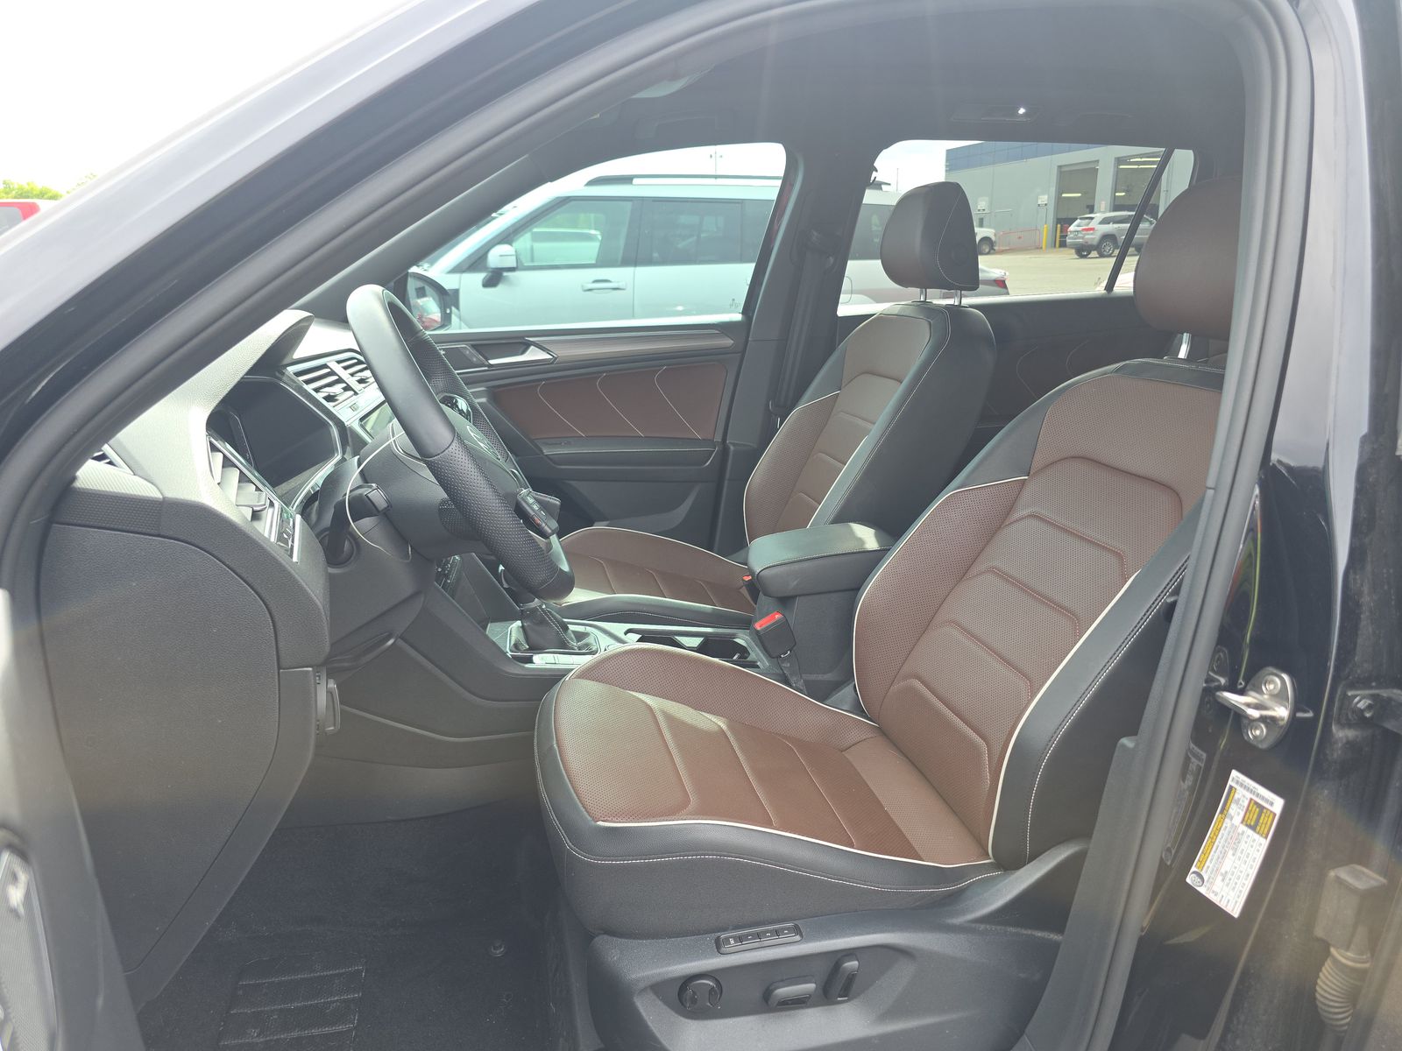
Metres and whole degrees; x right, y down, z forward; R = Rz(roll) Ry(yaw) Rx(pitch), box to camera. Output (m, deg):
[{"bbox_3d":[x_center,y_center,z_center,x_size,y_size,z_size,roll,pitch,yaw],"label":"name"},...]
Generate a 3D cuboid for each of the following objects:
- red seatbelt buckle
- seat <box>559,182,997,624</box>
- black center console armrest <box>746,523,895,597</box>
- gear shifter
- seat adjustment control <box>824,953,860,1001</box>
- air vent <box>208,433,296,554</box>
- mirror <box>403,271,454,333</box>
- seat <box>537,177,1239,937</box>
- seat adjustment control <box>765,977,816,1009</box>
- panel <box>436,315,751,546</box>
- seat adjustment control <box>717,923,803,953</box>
[{"bbox_3d":[0.113,0.163,1.396,0.050,0.057,0.028,-33,21,-3],"label":"red seatbelt buckle"},{"bbox_3d":[0.078,-0.217,1.754,0.870,0.790,0.540,-5,18,-13],"label":"seat"},{"bbox_3d":[0.219,0.046,1.481,0.290,0.070,0.148,-7,17,-10],"label":"black center console armrest"},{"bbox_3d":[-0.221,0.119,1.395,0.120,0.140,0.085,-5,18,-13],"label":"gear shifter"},{"bbox_3d":[0.139,0.446,0.919,0.021,0.046,0.022,16,12,-18],"label":"seat adjustment control"},{"bbox_3d":[-0.322,-0.021,0.664,0.028,0.088,0.085,-38,22,-1],"label":"air vent"},{"bbox_3d":[-0.648,-0.514,2.131,0.130,0.145,0.220,-2,17,0],"label":"mirror"},{"bbox_3d":[0.248,-0.006,1.110,0.950,0.770,0.540,-5,18,-13],"label":"seat"},{"bbox_3d":[0.087,0.457,0.909,0.050,0.024,0.022,-5,18,-13],"label":"seat adjustment control"},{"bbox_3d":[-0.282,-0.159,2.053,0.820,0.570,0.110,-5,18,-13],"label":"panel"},{"bbox_3d":[0.056,0.398,0.899,0.088,0.022,0.012,-5,-12,-13],"label":"seat adjustment control"}]

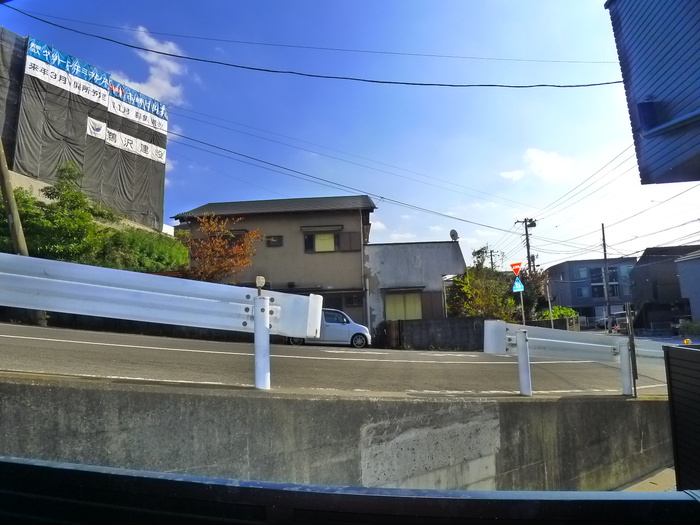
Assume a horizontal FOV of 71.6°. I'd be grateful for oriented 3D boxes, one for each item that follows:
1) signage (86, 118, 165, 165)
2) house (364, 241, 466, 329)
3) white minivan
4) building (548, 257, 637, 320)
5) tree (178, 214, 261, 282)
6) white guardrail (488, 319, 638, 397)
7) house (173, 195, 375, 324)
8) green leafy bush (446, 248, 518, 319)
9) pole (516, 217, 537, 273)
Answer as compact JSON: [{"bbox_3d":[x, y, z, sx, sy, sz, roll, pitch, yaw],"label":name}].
[{"bbox_3d":[-21.903,-11.970,48.206,0.100,1.900,8.300,-6,-9,31],"label":"signage"},{"bbox_3d":[3.147,1.865,23.594,4.600,4.600,6.000,-2,-8,6],"label":"house"},{"bbox_3d":[-0.867,2.593,19.128,3.400,1.520,1.475,2,-8,0],"label":"white minivan"},{"bbox_3d":[35.650,5.294,70.745,9.200,10.040,11.000,-3,-8,12],"label":"building"},{"bbox_3d":[-5.325,-0.148,19.931,3.100,3.650,2.700,-1,-8,0],"label":"tree"},{"bbox_3d":[2.582,1.196,5.753,2.650,0.770,0.300,11,-13,-29],"label":"white guardrail"},{"bbox_3d":[-2.848,0.466,25.080,9.100,7.700,7.400,-2,-8,6],"label":"house"},{"bbox_3d":[6.053,1.479,22.297,3.100,4.300,2.800,-1,-8,0],"label":"green leafy bush"},{"bbox_3d":[16.934,1.503,45.192,1.900,11.470,0.900,-1,-8,0],"label":"pole"}]

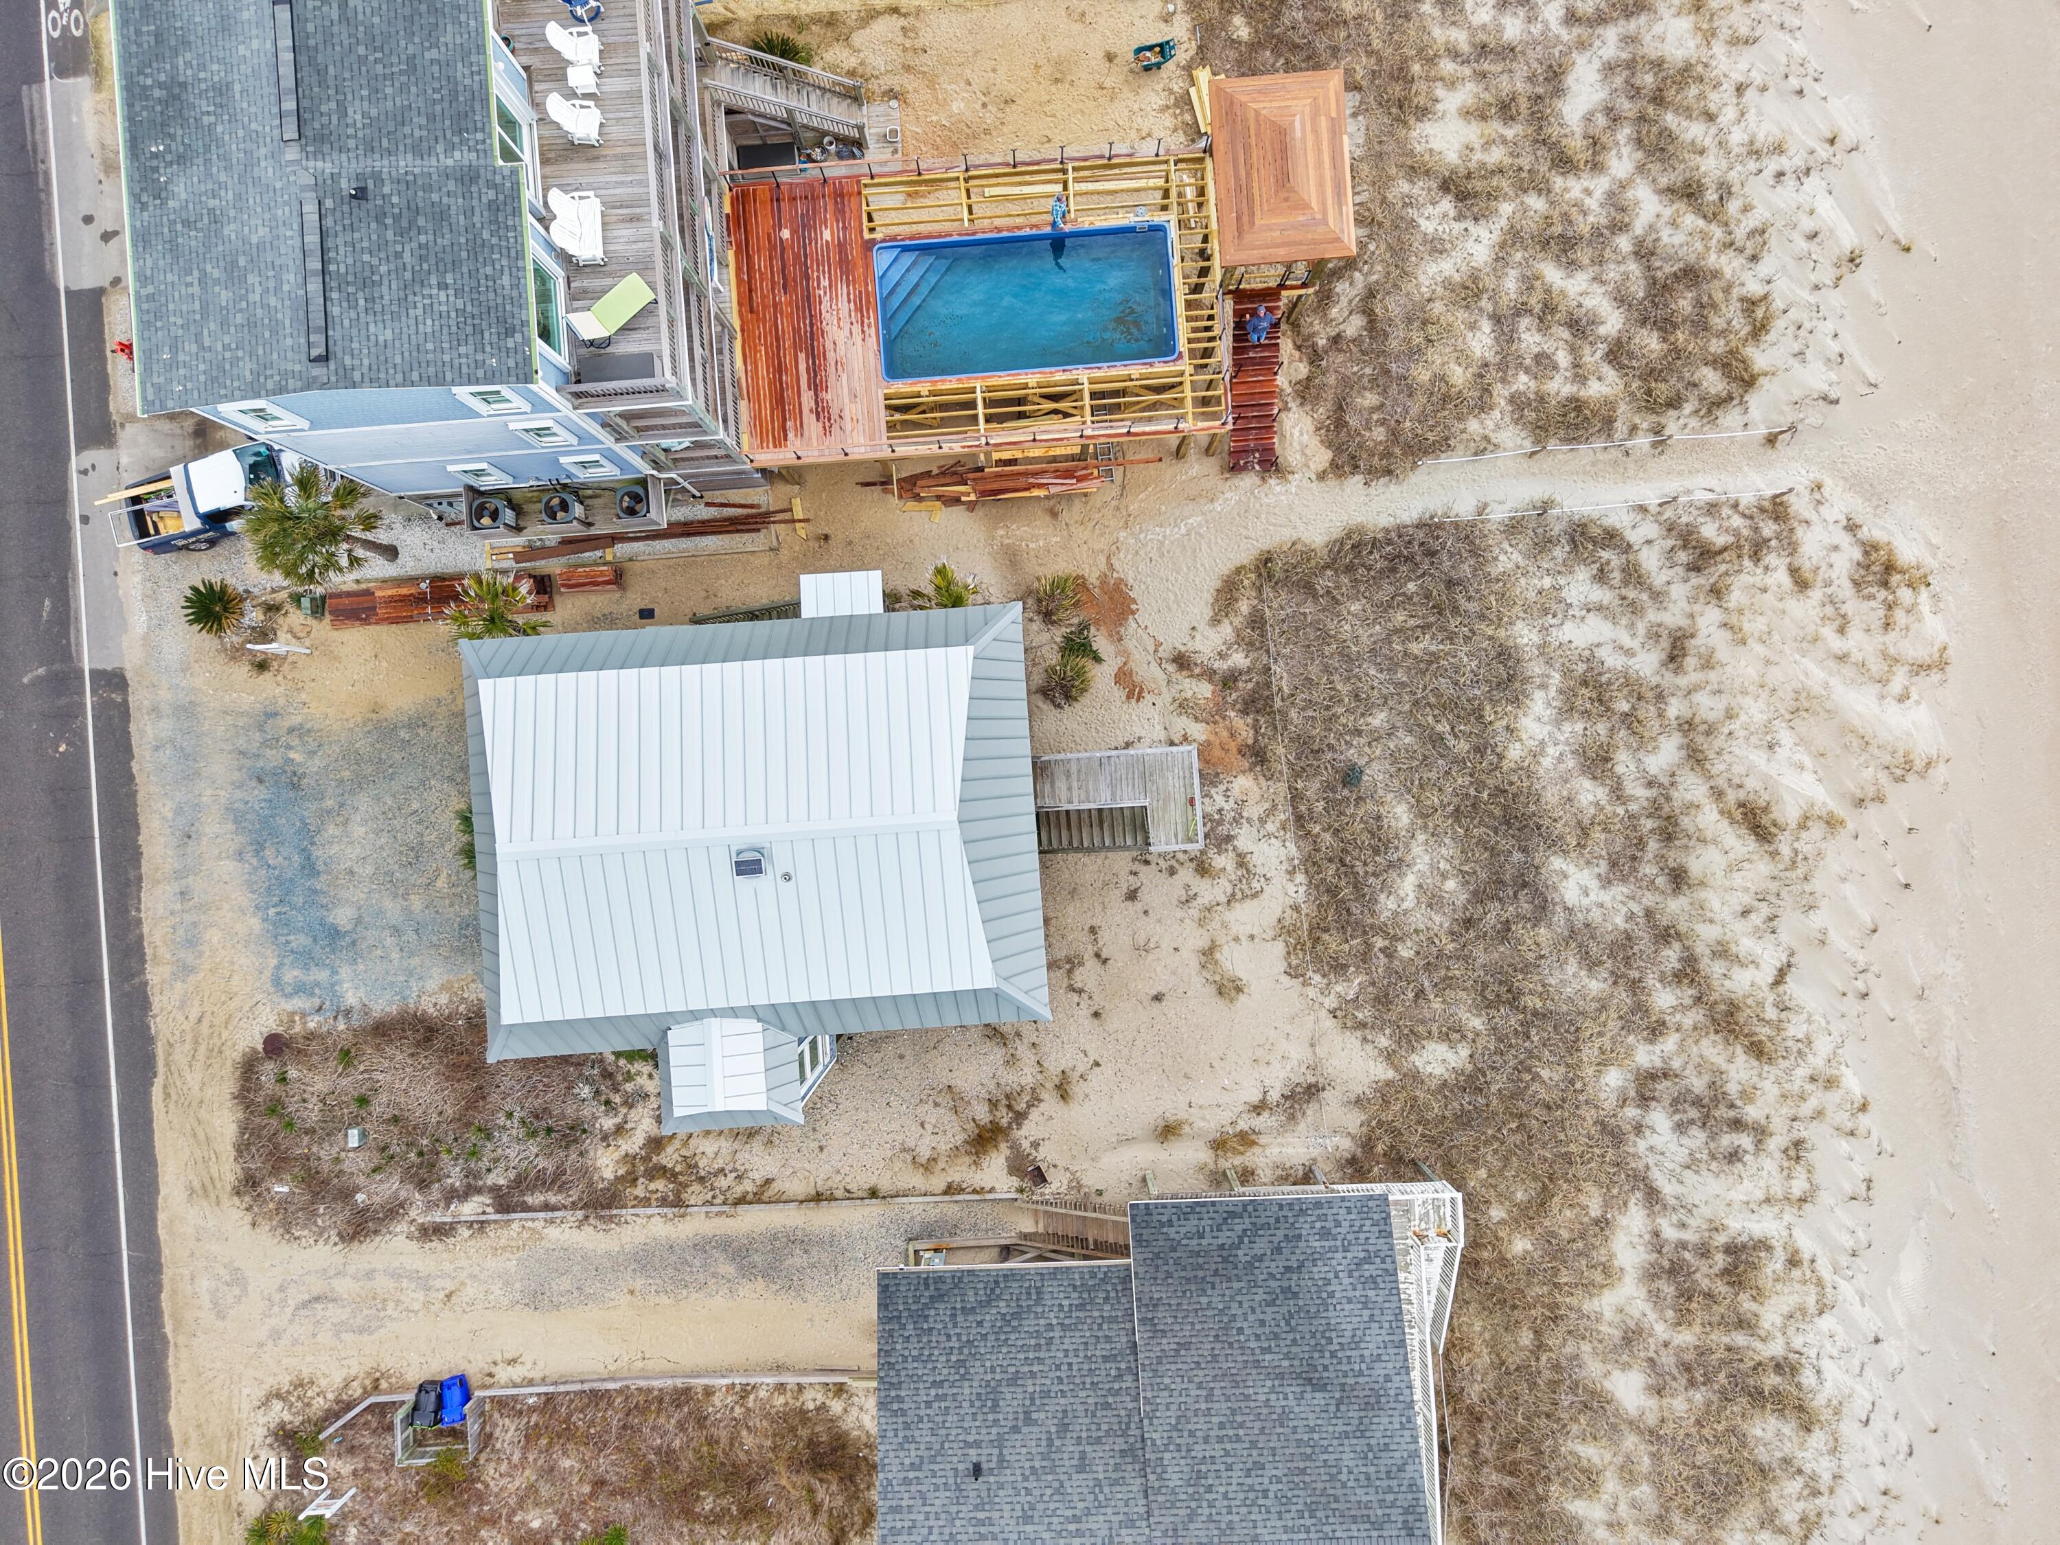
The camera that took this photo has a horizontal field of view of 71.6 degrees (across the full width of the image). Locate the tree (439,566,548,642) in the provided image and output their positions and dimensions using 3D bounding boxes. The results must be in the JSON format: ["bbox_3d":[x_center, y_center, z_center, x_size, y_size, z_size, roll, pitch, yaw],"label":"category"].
[{"bbox_3d":[-13.525,-3.980,36.932,2.500,3.200,2.750,0,90,0],"label":"tree"}]

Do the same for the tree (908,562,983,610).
[{"bbox_3d":[-2.170,-4.442,37.575,1.900,2.000,1.950,0,90,0],"label":"tree"}]

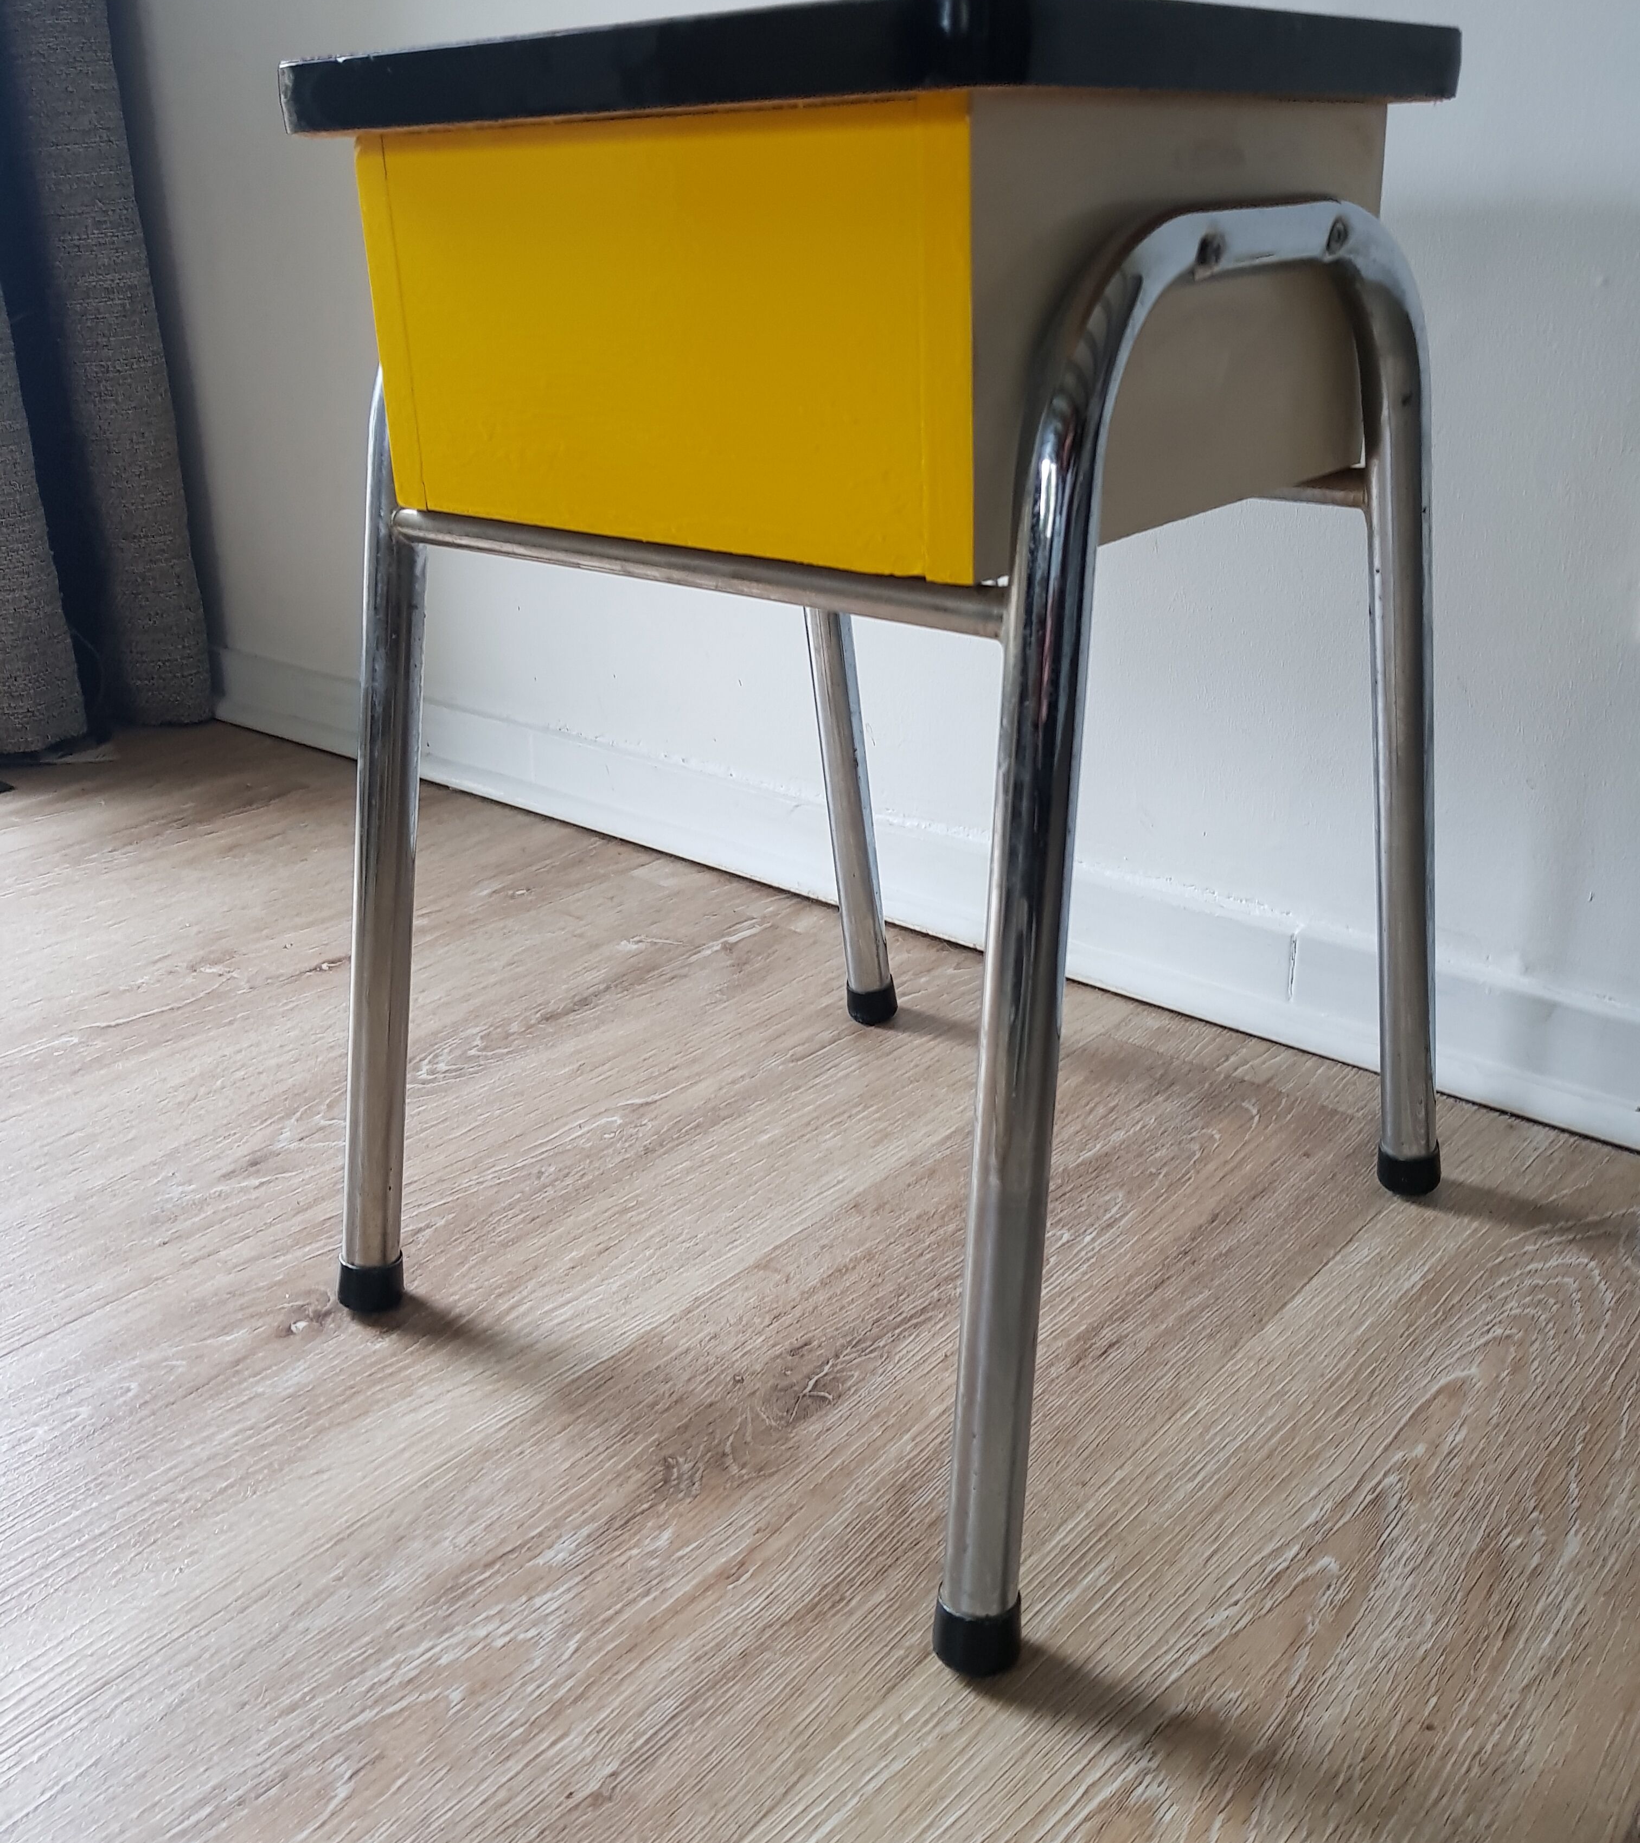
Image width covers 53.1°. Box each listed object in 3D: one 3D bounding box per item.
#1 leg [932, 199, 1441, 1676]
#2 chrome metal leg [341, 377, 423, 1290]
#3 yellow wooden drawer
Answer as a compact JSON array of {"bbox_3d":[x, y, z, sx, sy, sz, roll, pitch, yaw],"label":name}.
[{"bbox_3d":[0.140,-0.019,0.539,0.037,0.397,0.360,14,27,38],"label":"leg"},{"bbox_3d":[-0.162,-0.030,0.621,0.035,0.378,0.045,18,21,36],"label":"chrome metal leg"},{"bbox_3d":[0.025,-0.207,0.555,0.234,0.118,0.250,17,31,36],"label":"yellow wooden drawer"}]

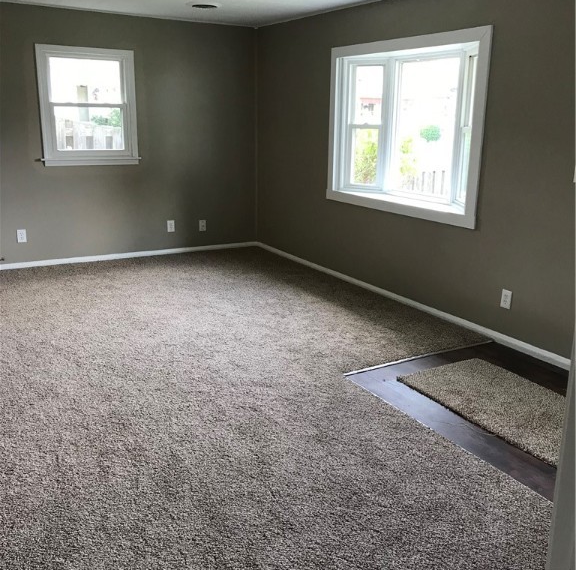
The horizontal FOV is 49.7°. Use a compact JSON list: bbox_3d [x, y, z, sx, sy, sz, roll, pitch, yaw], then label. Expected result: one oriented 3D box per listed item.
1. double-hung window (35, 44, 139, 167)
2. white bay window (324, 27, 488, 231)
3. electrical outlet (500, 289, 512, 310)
[{"bbox_3d":[-1.869,-1.674,5.879,0.900,1.070,0.080,-8,18,-30],"label":"double-hung window"},{"bbox_3d":[0.851,-1.236,4.910,0.090,1.325,1.820,-8,18,-30],"label":"white bay window"},{"bbox_3d":[1.458,0.100,4.155,0.012,0.121,0.075,-8,18,-30],"label":"electrical outlet"}]

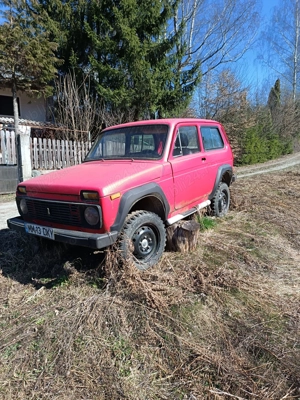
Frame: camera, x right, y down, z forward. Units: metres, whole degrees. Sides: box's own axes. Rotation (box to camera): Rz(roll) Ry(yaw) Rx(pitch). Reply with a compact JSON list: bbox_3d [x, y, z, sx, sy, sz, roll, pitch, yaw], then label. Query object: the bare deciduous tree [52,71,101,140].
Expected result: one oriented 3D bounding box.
[{"bbox_3d":[-3.048,-3.090,11.500,1.950,4.300,1.800,-3,7,-17],"label":"bare deciduous tree"}]

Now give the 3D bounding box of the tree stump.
[{"bbox_3d":[0.440,0.482,3.740,0.450,0.330,0.430,-2,9,6],"label":"tree stump"}]

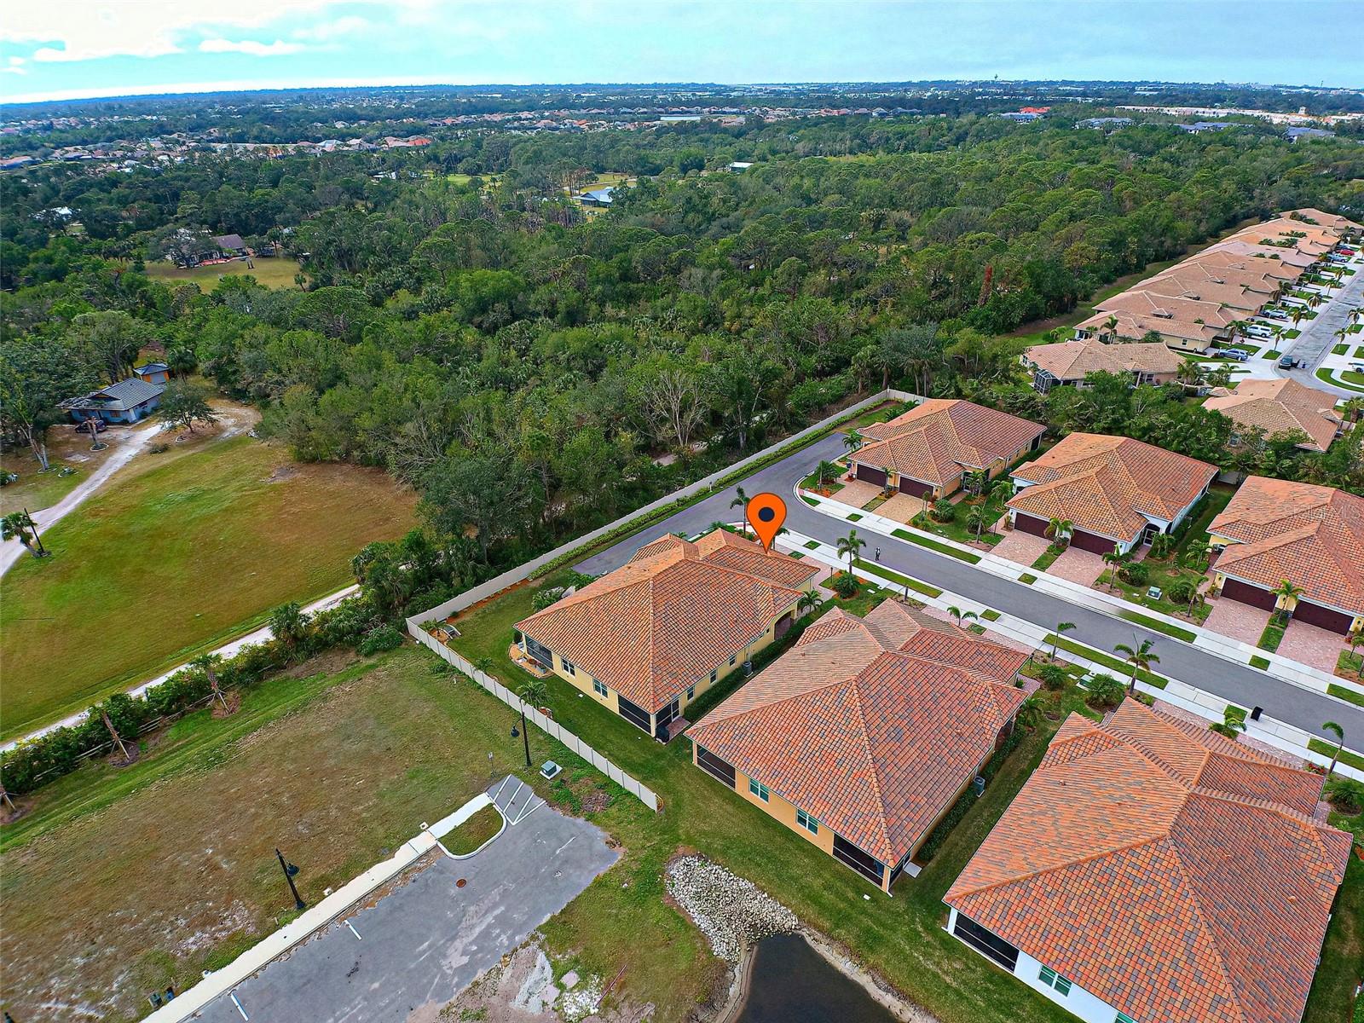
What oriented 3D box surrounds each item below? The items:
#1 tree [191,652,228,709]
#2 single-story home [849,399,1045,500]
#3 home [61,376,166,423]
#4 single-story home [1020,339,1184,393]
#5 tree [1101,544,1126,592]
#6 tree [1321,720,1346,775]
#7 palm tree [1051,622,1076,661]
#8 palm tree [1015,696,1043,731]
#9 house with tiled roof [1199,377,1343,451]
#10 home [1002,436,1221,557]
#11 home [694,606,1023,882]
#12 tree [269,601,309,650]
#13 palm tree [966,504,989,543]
[{"bbox_3d":[-45.620,16.390,64.800,3.200,5.800,3.200,-28,40,-37],"label":"tree"},{"bbox_3d":[38.589,-11.282,98.527,26.000,6.700,18.500,-28,42,-36],"label":"single-story home"},{"bbox_3d":[-97.503,-19.825,115.694,13.000,5.000,11.000,3,33,6],"label":"home"},{"bbox_3d":[86.890,-32.690,141.040,29.200,7.000,18.300,-7,32,-10],"label":"single-story home"},{"bbox_3d":[46.601,6.077,72.018,2.700,5.700,2.700,-1,32,0],"label":"tree"},{"bbox_3d":[55.160,20.040,56.610,2.300,5.500,2.300,-20,36,-29],"label":"tree"},{"bbox_3d":[35.756,12.316,63.257,2.400,4.750,2.400,-1,32,0],"label":"palm tree"},{"bbox_3d":[31.890,18.490,61.460,2.800,3.700,2.800,20,37,31],"label":"palm tree"},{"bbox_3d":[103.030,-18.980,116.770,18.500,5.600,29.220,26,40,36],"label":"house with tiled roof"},{"bbox_3d":[55.161,-4.153,87.049,25.800,6.700,18.300,-28,42,-36],"label":"home"},{"bbox_3d":[17.300,16.540,61.950,20.200,6.900,29.500,24,39,35],"label":"home"},{"bbox_3d":[-38.343,11.364,65.130,3.800,5.600,3.800,-1,32,0],"label":"tree"},{"bbox_3d":[38.850,1.540,87.990,3.000,4.900,3.000,14,34,23],"label":"palm tree"}]

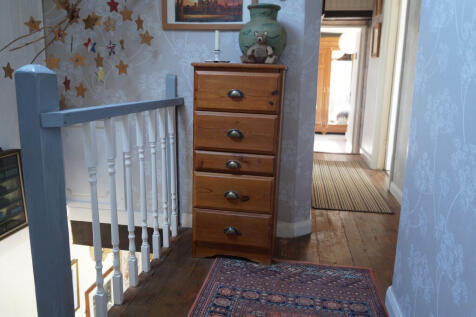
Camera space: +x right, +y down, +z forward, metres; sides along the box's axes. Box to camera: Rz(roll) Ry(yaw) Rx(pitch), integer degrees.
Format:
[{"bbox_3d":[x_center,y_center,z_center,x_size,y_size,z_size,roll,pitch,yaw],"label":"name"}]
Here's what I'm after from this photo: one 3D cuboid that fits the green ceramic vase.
[{"bbox_3d":[0.145,-0.710,2.097,0.279,0.339,0.279,3,11,8],"label":"green ceramic vase"}]

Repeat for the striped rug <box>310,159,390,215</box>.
[{"bbox_3d":[1.178,0.230,4.152,0.700,0.010,2.321,3,11,10],"label":"striped rug"}]

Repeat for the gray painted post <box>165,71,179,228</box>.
[{"bbox_3d":[-0.452,-0.025,2.484,0.066,1.084,0.045,3,11,10],"label":"gray painted post"}]

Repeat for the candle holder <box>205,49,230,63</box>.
[{"bbox_3d":[-0.121,-0.586,2.075,0.148,0.088,0.148,3,11,8],"label":"candle holder"}]

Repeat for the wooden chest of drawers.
[{"bbox_3d":[0.012,0.017,2.197,0.513,1.134,0.425,4,12,8],"label":"wooden chest of drawers"}]

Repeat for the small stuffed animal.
[{"bbox_3d":[0.119,-0.597,1.937,0.197,0.181,0.145,3,11,8],"label":"small stuffed animal"}]

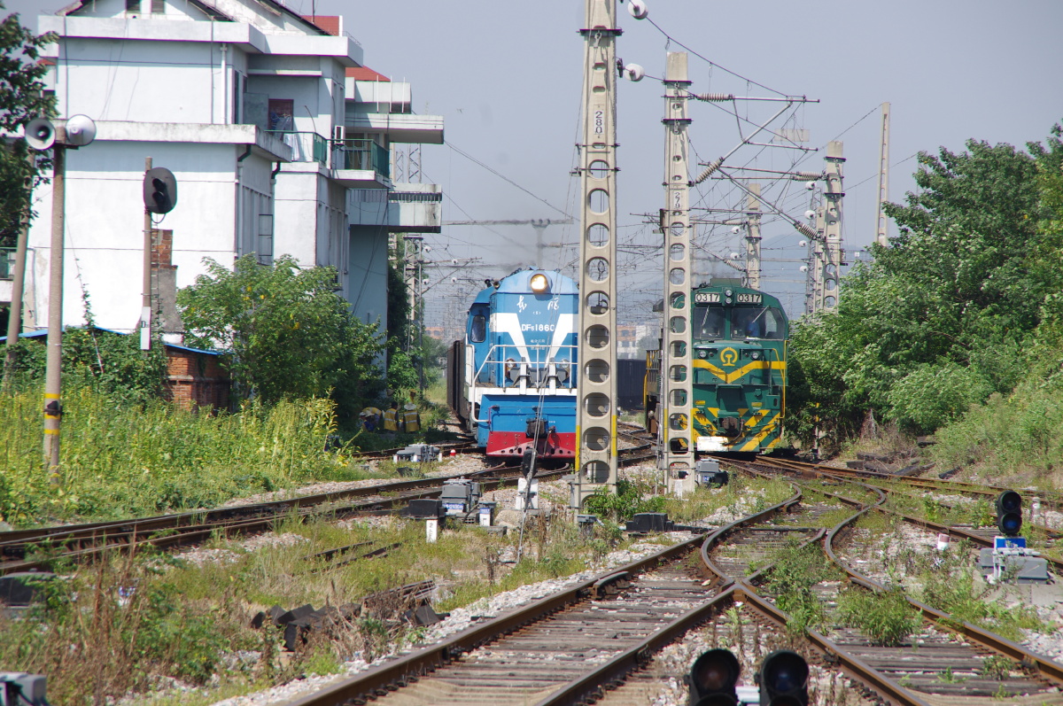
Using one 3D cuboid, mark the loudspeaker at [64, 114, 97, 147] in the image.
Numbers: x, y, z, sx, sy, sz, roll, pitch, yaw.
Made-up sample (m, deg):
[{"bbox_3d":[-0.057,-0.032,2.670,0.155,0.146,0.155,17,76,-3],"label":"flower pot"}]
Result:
[{"bbox_3d":[-6.365,-3.139,84.100,0.440,0.450,0.400,0,0,7],"label":"loudspeaker"}]

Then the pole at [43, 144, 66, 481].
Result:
[{"bbox_3d":[-6.714,-0.375,84.000,0.220,5.560,0.220,2,0,0],"label":"pole"}]

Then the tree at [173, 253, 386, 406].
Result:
[{"bbox_3d":[-6.427,-0.068,153.000,5.300,4.900,4.800,0,0,0],"label":"tree"}]

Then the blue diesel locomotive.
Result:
[{"bbox_3d":[-0.170,0.310,153.300,3.200,4.660,18.600,0,0,-2],"label":"blue diesel locomotive"}]

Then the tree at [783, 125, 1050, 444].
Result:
[{"bbox_3d":[10.284,-1.634,157.000,7.000,8.200,6.500,0,0,0],"label":"tree"}]

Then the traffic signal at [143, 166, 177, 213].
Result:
[{"bbox_3d":[-8.152,-3.565,131.000,0.730,1.030,0.500,0,0,10],"label":"traffic signal"}]

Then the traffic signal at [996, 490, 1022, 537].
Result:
[{"bbox_3d":[4.934,1.655,61.500,0.260,0.490,0.360,0,0,-4],"label":"traffic signal"}]

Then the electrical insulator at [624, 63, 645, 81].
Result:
[{"bbox_3d":[1.443,-3.920,83.300,0.280,0.260,0.320,0,0,7],"label":"electrical insulator"}]

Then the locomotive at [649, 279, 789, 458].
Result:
[{"bbox_3d":[5.100,0.470,168.300,3.200,4.660,18.600,0,0,-1],"label":"locomotive"}]

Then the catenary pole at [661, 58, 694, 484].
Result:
[{"bbox_3d":[2.888,-1.574,117.000,0.600,8.650,0.320,0,0,0],"label":"catenary pole"}]

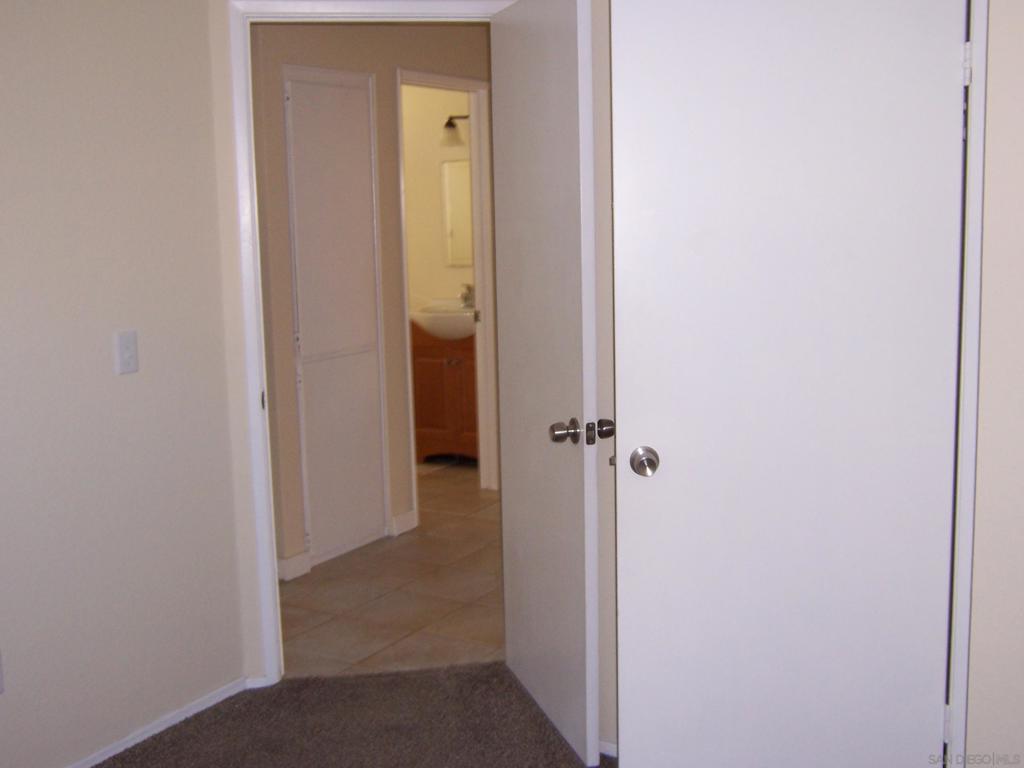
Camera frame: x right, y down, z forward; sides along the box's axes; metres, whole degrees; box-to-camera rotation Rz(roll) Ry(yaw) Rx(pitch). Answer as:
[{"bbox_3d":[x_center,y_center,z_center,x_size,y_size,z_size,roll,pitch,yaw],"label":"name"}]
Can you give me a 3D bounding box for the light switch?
[{"bbox_3d":[-1.031,-0.084,3.165,0.015,0.116,0.073,3,9,29],"label":"light switch"}]

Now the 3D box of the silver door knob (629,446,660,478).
[{"bbox_3d":[0.289,0.169,2.550,0.065,0.065,0.064,-2,8,-2],"label":"silver door knob"}]

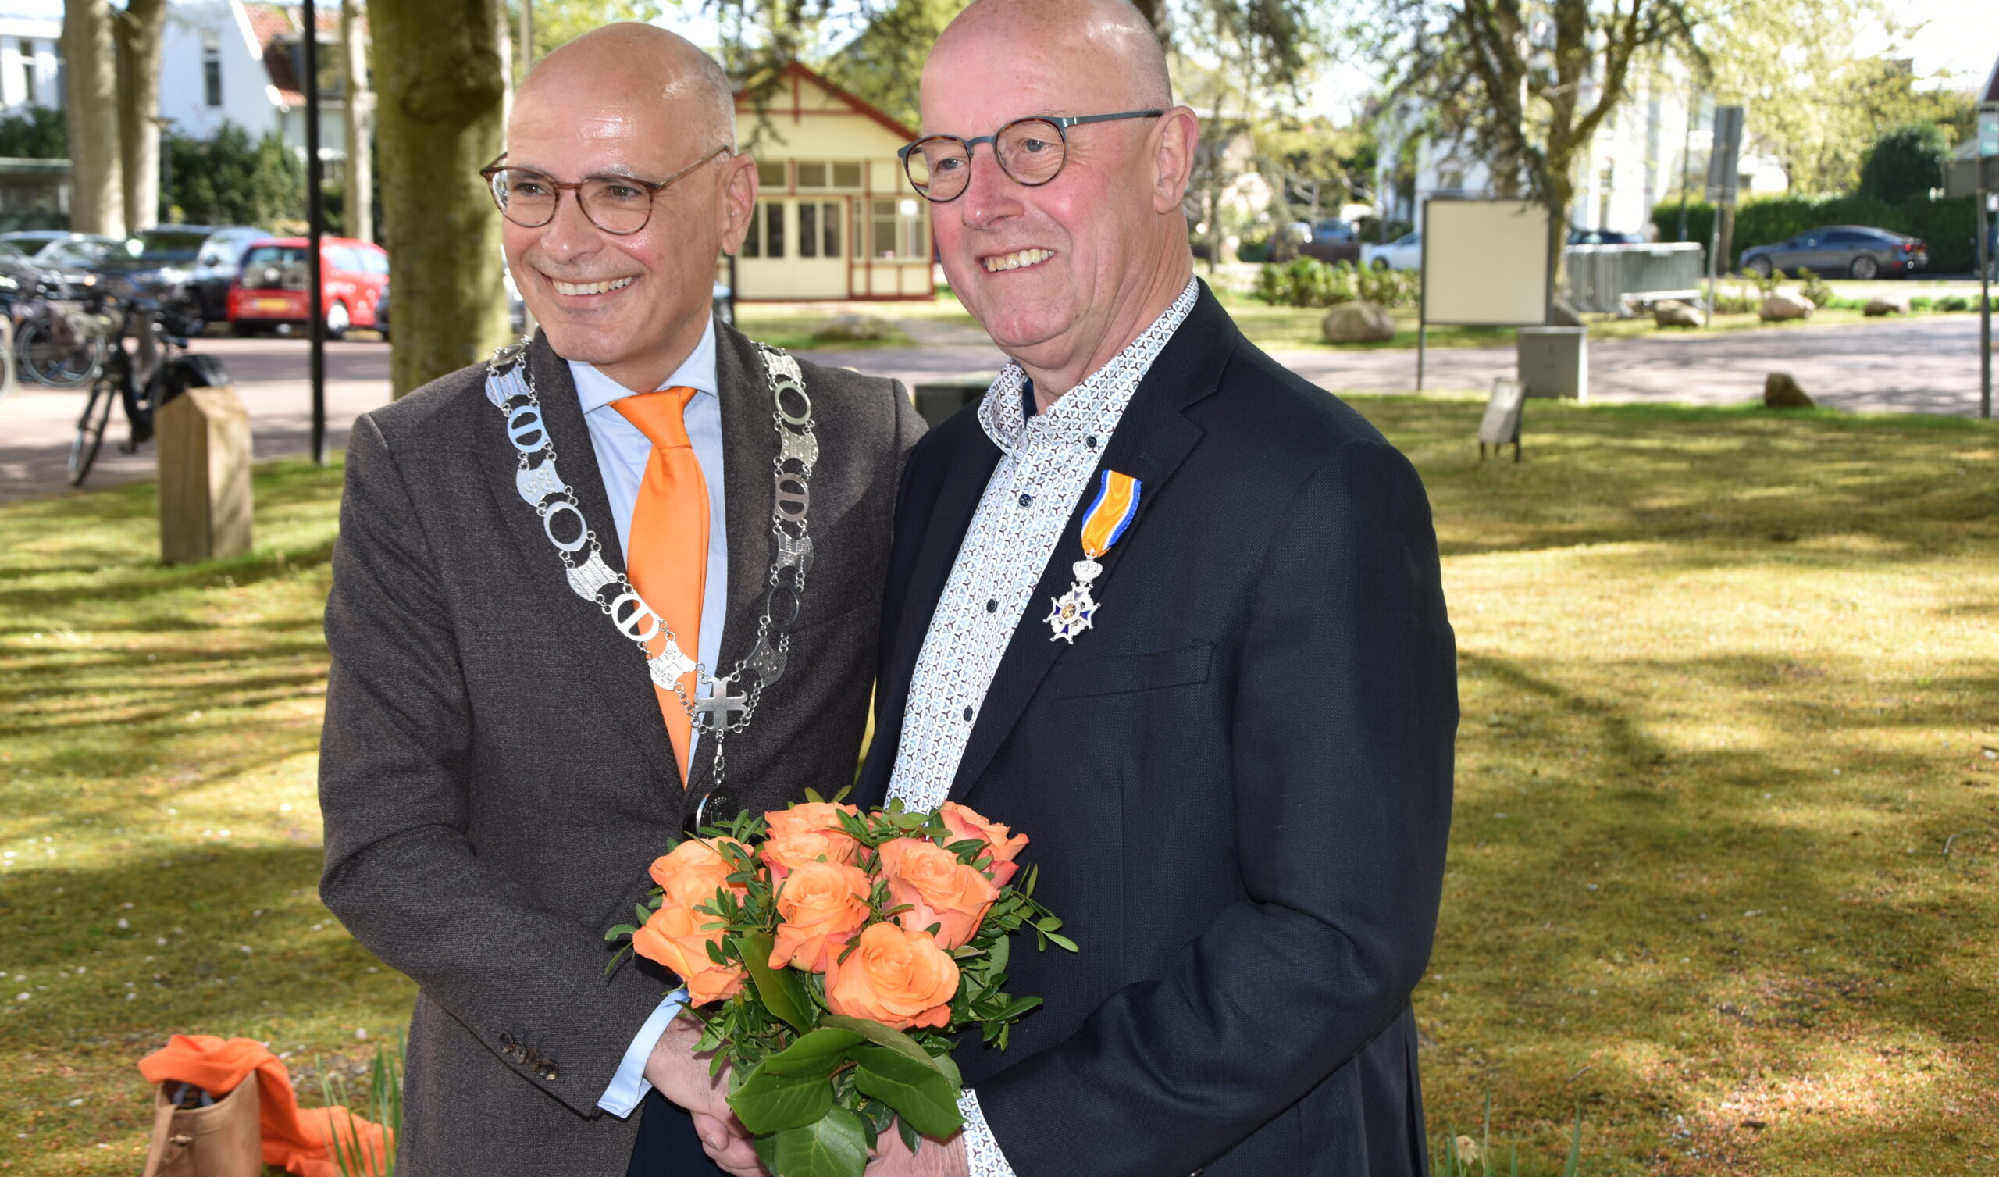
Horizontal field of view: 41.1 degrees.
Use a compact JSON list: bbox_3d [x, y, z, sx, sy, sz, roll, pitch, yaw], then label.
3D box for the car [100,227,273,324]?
[{"bbox_3d":[-13.053,-5.000,42.515,1.850,1.630,4.550,2,8,10],"label":"car"}]

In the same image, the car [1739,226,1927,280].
[{"bbox_3d":[21.837,-8.767,69.655,4.830,1.400,1.870,7,10,41],"label":"car"}]

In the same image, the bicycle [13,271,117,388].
[{"bbox_3d":[-8.393,-2.380,24.504,1.750,1.080,0.600,-3,8,-20],"label":"bicycle"}]

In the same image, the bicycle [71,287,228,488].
[{"bbox_3d":[-5.407,-1.278,17.063,0.600,1.150,1.750,3,8,22],"label":"bicycle"}]

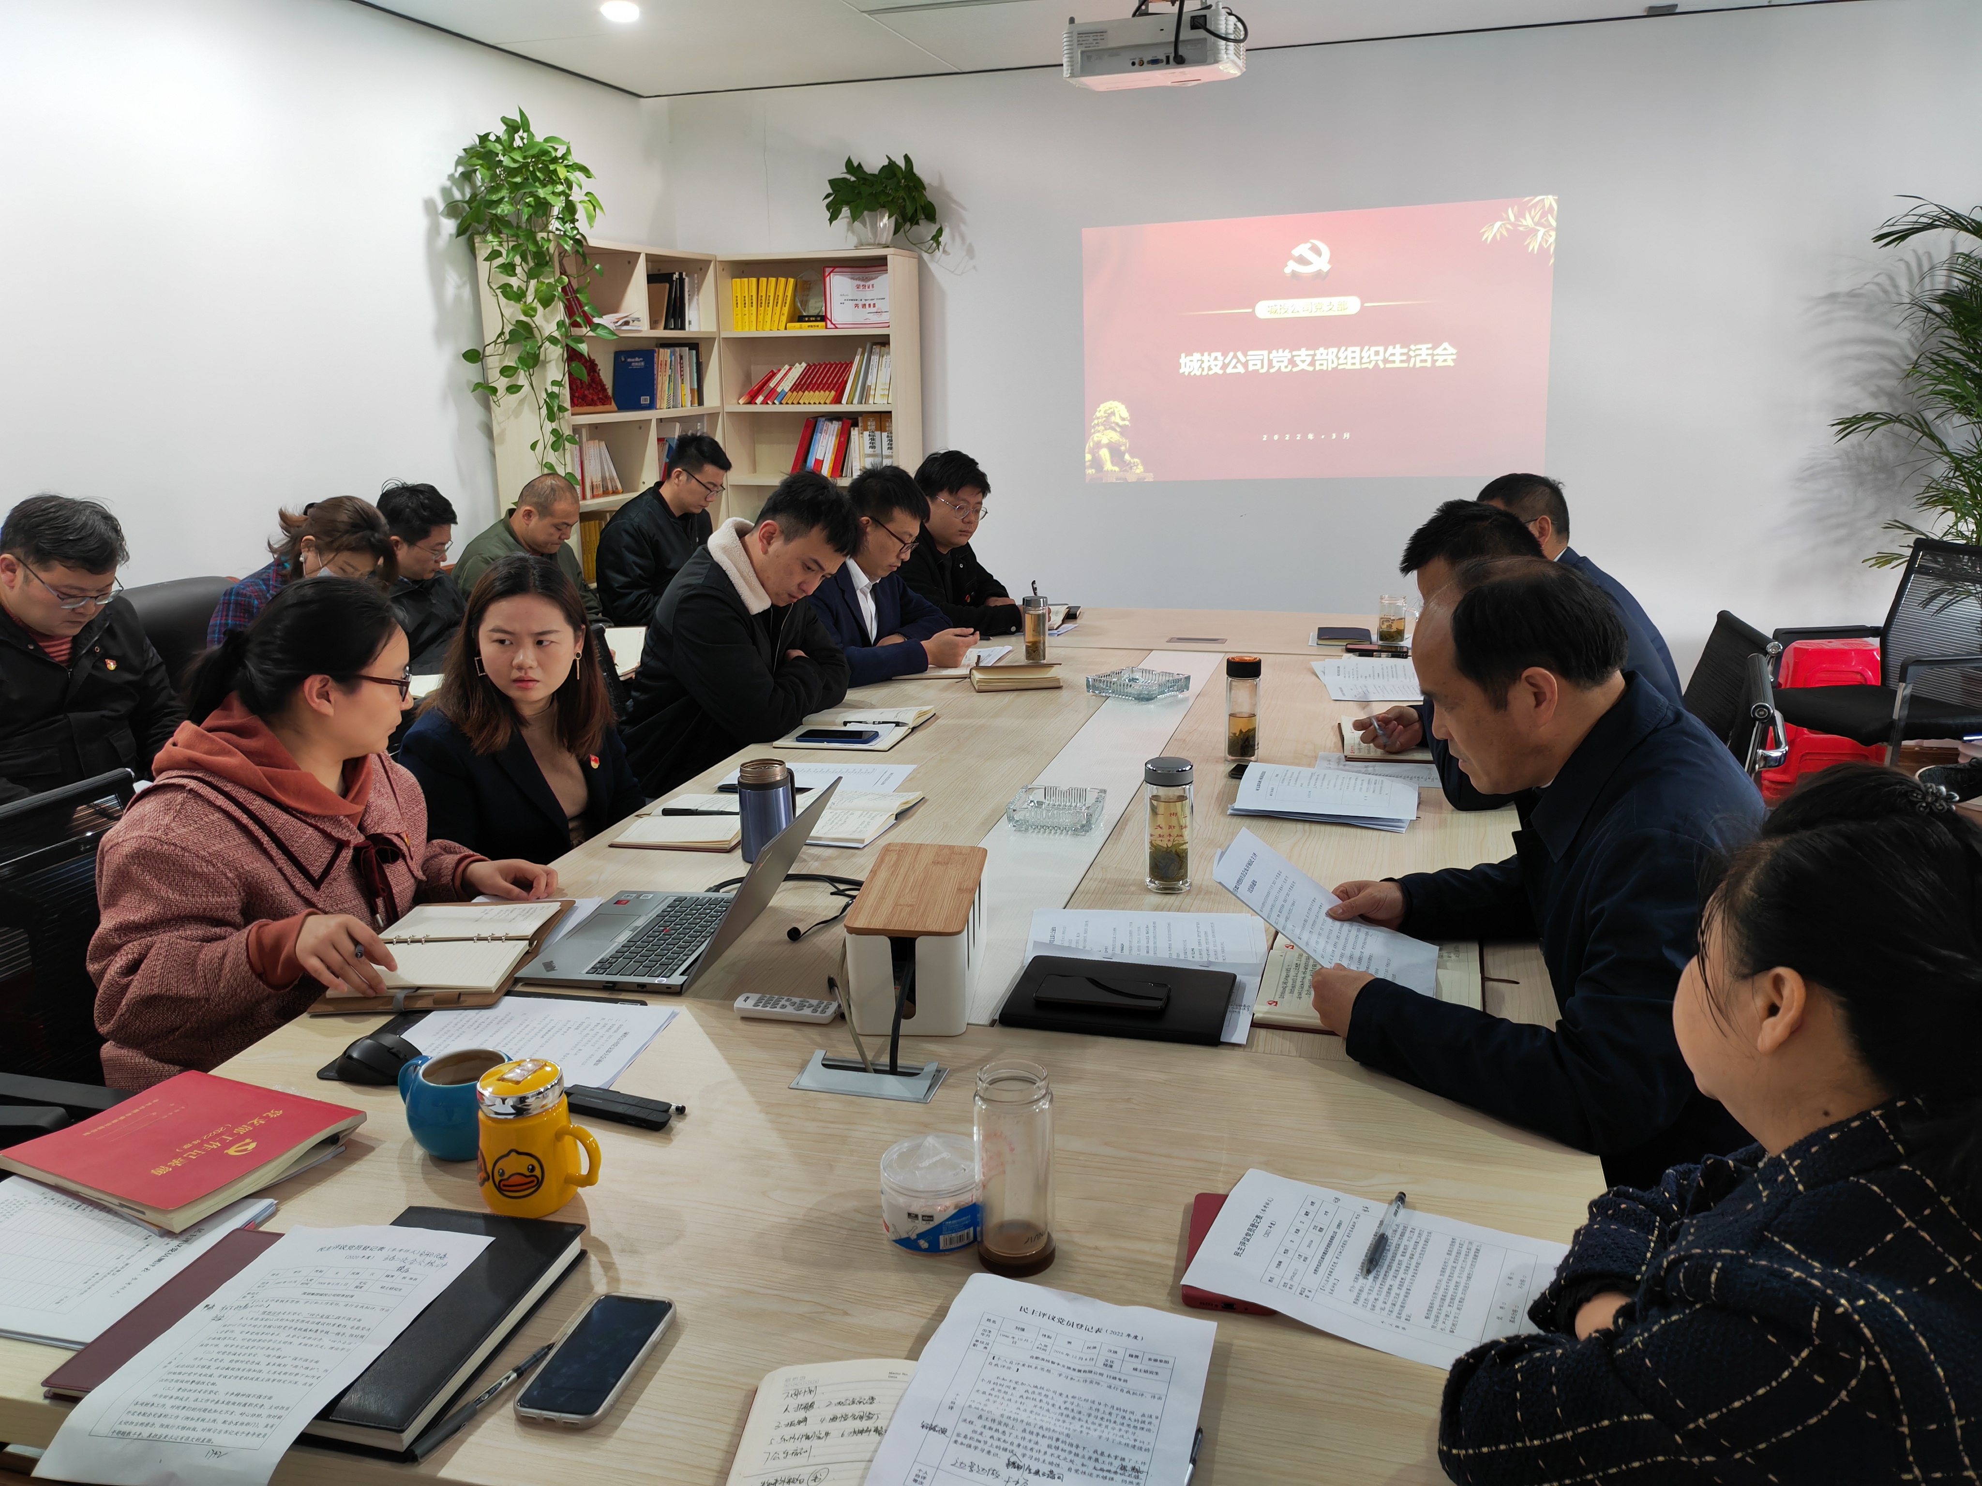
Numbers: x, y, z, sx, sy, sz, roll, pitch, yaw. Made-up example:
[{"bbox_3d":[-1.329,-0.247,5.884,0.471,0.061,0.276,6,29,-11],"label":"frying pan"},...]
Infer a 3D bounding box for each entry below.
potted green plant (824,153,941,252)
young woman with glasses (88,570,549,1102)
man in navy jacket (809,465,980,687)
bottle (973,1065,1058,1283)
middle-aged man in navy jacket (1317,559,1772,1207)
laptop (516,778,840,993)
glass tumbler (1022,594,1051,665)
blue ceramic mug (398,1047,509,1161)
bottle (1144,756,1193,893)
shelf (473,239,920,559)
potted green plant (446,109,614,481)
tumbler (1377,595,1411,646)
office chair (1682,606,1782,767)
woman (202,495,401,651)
[{"bbox_3d":[-0.446,-2.243,6.423,0.470,0.410,0.400,4,14,20],"label":"potted green plant"},{"bbox_3d":[-0.951,0.376,2.290,0.720,1.245,0.570,6,16,28],"label":"young woman with glasses"},{"bbox_3d":[-0.291,-0.090,4.084,0.760,1.265,0.550,5,15,26],"label":"man in navy jacket"},{"bbox_3d":[0.021,0.367,1.339,0.067,0.169,0.067,-1,14,0],"label":"bottle"},{"bbox_3d":[0.647,0.435,1.760,0.620,1.280,0.570,2,14,14],"label":"middle-aged man in navy jacket"},{"bbox_3d":[-0.396,0.178,2.023,0.338,0.194,0.325,2,13,11],"label":"laptop"},{"bbox_3d":[0.118,-0.301,4.082,0.067,0.165,0.067,2,14,14],"label":"glass tumbler"},{"bbox_3d":[-0.541,0.367,1.570,0.137,0.087,0.108,2,14,15],"label":"blue ceramic mug"},{"bbox_3d":[0.259,0.119,2.246,0.066,0.186,0.066,2,14,14],"label":"bottle"},{"bbox_3d":[-1.073,-0.986,6.346,1.160,2.000,1.411,4,14,20],"label":"shelf"},{"bbox_3d":[-1.669,-1.619,5.584,0.480,1.240,0.500,2,14,15],"label":"potted green plant"},{"bbox_3d":[1.084,-0.329,4.165,0.074,0.126,0.074,-1,14,0],"label":"tumbler"},{"bbox_3d":[1.318,0.217,3.377,0.610,0.940,0.570,2,14,14],"label":"office chair"},{"bbox_3d":[-1.649,-0.032,4.081,0.780,1.220,0.520,4,15,22],"label":"woman"}]

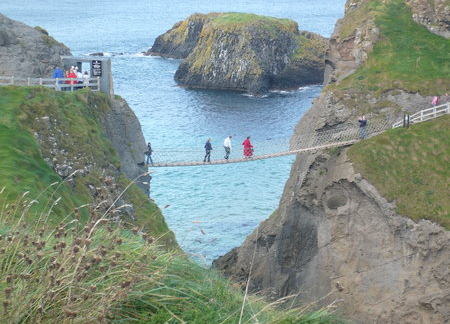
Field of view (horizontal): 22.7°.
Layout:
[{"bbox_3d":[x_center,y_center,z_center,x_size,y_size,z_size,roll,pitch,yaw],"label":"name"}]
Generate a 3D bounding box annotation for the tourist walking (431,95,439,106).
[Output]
[{"bbox_3d":[16.153,-4.313,86.000,0.570,1.640,0.520,-3,10,-16],"label":"tourist walking"}]

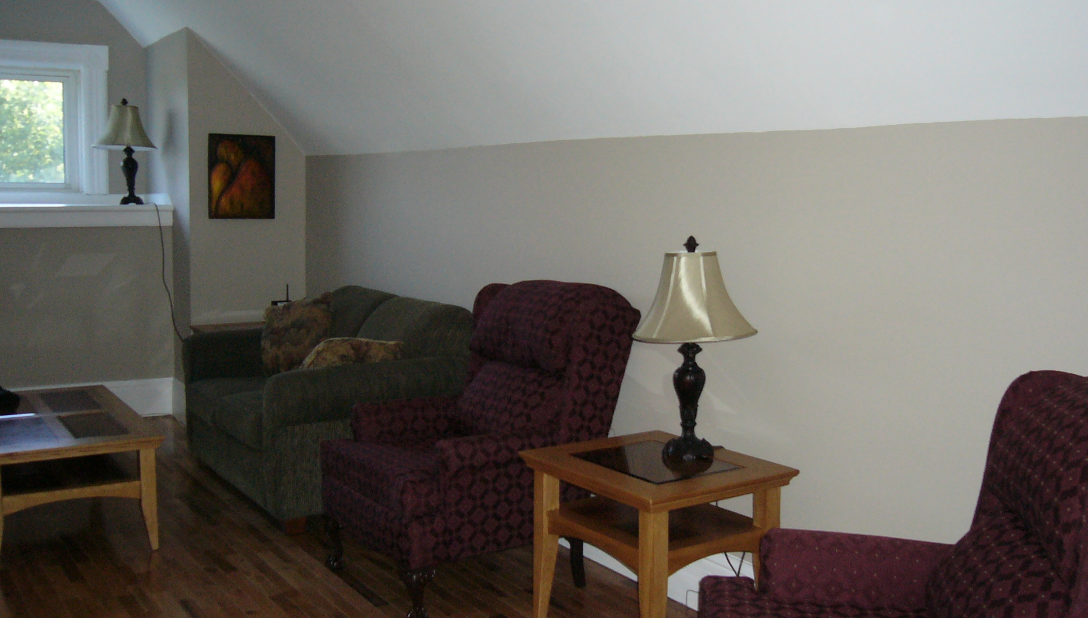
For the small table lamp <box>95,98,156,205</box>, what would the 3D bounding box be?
[{"bbox_3d":[-2.562,-0.978,6.785,0.390,0.652,0.390,-3,7,-33],"label":"small table lamp"}]

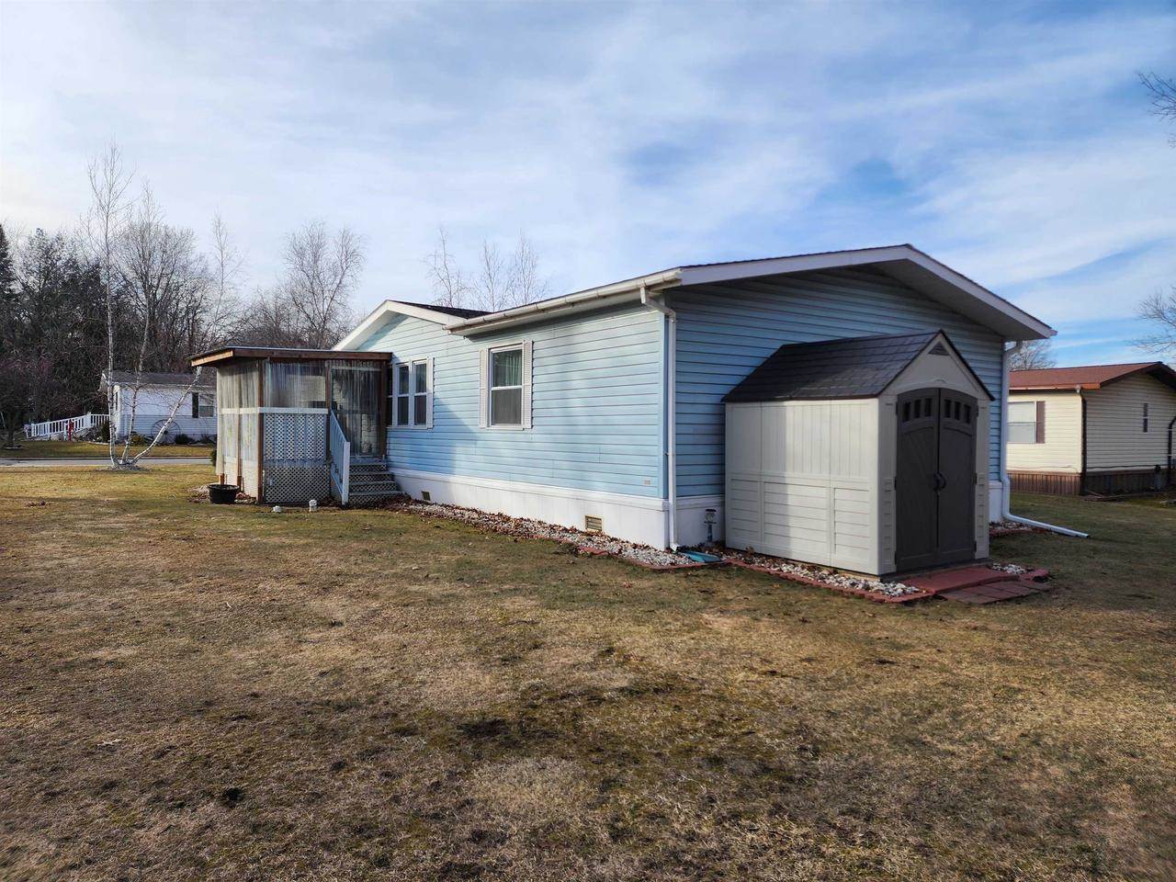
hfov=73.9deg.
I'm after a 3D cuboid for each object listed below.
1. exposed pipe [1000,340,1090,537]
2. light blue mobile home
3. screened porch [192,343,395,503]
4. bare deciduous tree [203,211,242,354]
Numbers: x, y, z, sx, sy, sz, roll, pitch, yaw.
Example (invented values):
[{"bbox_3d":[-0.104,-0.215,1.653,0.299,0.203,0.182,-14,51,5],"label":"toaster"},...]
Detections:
[{"bbox_3d":[8.143,-0.118,13.911,0.500,3.470,1.520,-1,1,-35],"label":"exposed pipe"},{"bbox_3d":[-0.123,-0.877,18.499,9.050,4.300,16.850,-1,1,-35],"label":"light blue mobile home"},{"bbox_3d":[-6.985,-0.390,18.273,3.250,3.200,4.950,-1,1,-35],"label":"screened porch"},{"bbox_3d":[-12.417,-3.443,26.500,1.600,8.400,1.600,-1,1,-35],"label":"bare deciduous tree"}]

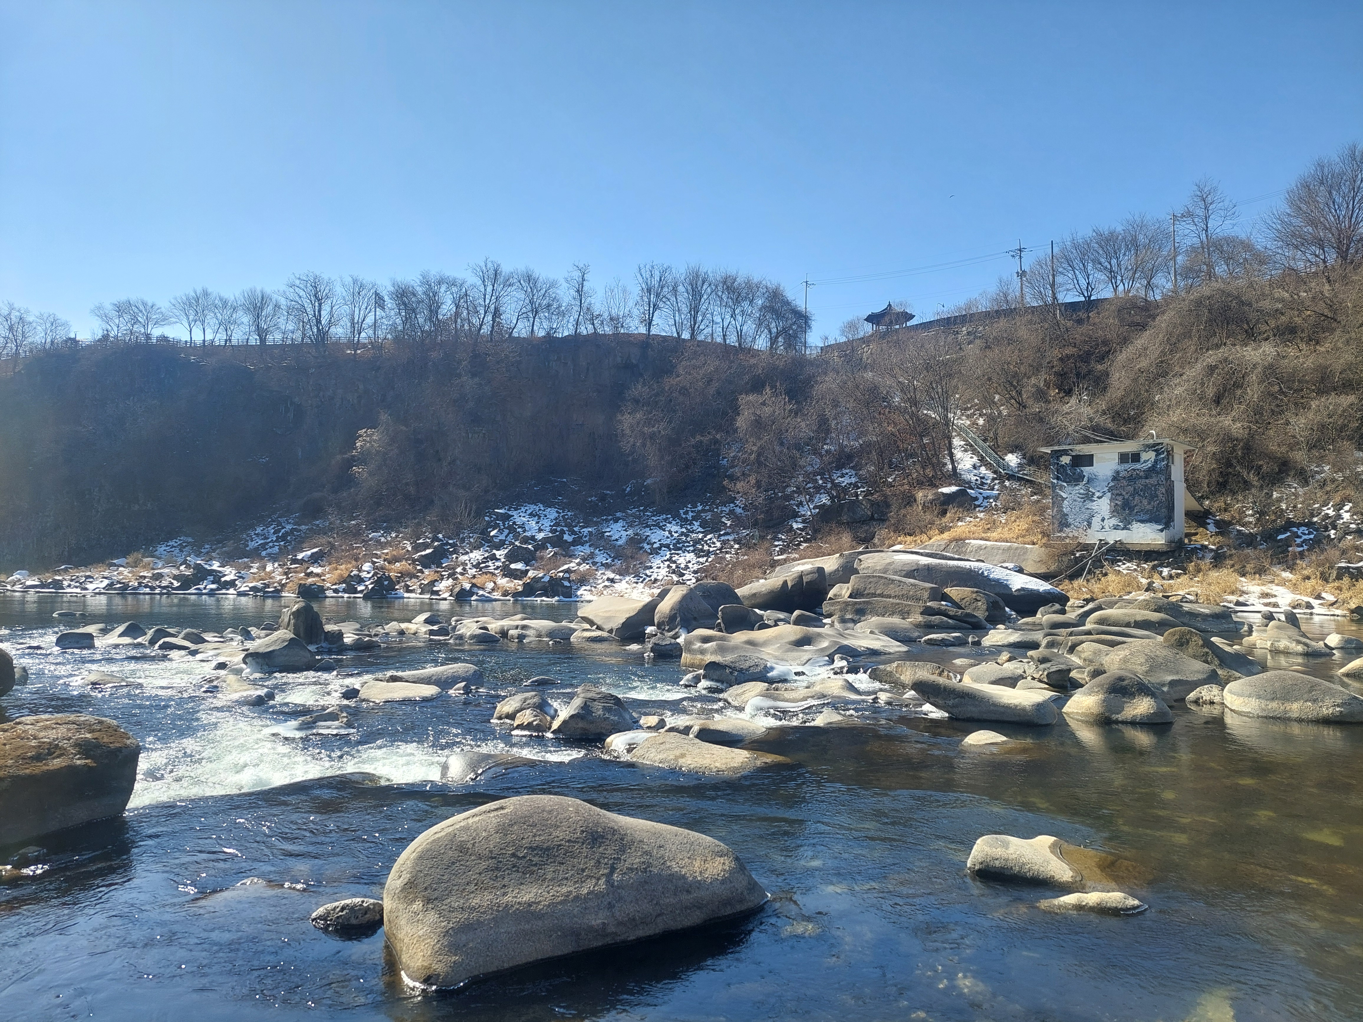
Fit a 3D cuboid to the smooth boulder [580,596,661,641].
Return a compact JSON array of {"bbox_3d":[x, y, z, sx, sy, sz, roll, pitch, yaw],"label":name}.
[{"bbox_3d":[-1.573,2.848,26.200,2.200,1.250,1.700,1,-3,-10],"label":"smooth boulder"}]

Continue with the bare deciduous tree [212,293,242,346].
[{"bbox_3d":[-60.120,-25.314,130.000,3.938,6.891,3.938,0,-2,0],"label":"bare deciduous tree"}]

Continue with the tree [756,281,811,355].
[{"bbox_3d":[12.191,-23.232,118.000,6.383,8.553,6.383,0,-2,0],"label":"tree"}]

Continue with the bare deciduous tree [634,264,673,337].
[{"bbox_3d":[-3.927,-29.270,137.000,5.400,10.800,5.200,1,-3,0],"label":"bare deciduous tree"}]

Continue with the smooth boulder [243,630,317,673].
[{"bbox_3d":[-7.494,2.657,18.400,1.350,0.850,1.100,2,-3,-20],"label":"smooth boulder"}]

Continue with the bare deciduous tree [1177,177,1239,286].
[{"bbox_3d":[48.193,-25.557,90.000,5.744,9.931,5.744,0,-2,0],"label":"bare deciduous tree"}]

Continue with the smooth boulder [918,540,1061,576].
[{"bbox_3d":[14.877,2.363,48.000,7.000,2.000,3.600,0,-3,14],"label":"smooth boulder"}]

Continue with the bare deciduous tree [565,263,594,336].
[{"bbox_3d":[-12.047,-24.909,116.000,3.388,8.533,3.558,0,-2,0],"label":"bare deciduous tree"}]

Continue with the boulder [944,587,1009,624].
[{"bbox_3d":[11.836,3.782,39.500,2.550,1.450,2.000,0,-2,0],"label":"boulder"}]

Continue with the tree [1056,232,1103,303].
[{"bbox_3d":[45.253,-27.746,112.000,5.300,8.200,5.200,1,-3,0],"label":"tree"}]

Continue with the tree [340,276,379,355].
[{"bbox_3d":[-39.596,-24.085,121.000,4.712,9.555,4.712,0,-2,0],"label":"tree"}]

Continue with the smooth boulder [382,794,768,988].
[{"bbox_3d":[-0.710,2.309,6.400,2.350,1.000,1.300,3,-4,-36],"label":"smooth boulder"}]

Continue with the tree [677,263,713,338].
[{"bbox_3d":[1.778,-29.048,137.000,5.300,10.900,5.200,1,-3,0],"label":"tree"}]

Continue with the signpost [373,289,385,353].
[{"bbox_3d":[-37.942,-23.848,123.500,0.400,7.800,3.200,0,-2,0],"label":"signpost"}]

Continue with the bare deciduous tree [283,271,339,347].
[{"bbox_3d":[-47.058,-25.625,125.000,7.167,9.466,7.167,0,-2,0],"label":"bare deciduous tree"}]

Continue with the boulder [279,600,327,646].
[{"bbox_3d":[-11.345,3.351,29.500,1.400,1.400,1.200,0,-2,0],"label":"boulder"}]

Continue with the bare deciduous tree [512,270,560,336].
[{"bbox_3d":[-20.673,-29.533,140.000,6.900,10.000,6.500,1,-3,0],"label":"bare deciduous tree"}]

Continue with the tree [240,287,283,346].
[{"bbox_3d":[-66.316,-30.685,155.000,7.000,9.300,6.600,1,-3,0],"label":"tree"}]

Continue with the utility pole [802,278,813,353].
[{"bbox_3d":[18.280,-28.188,142.000,1.900,11.400,0.600,0,-3,10],"label":"utility pole"}]

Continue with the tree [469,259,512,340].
[{"bbox_3d":[-23.107,-25.553,119.000,5.149,9.784,5.149,0,-2,0],"label":"tree"}]

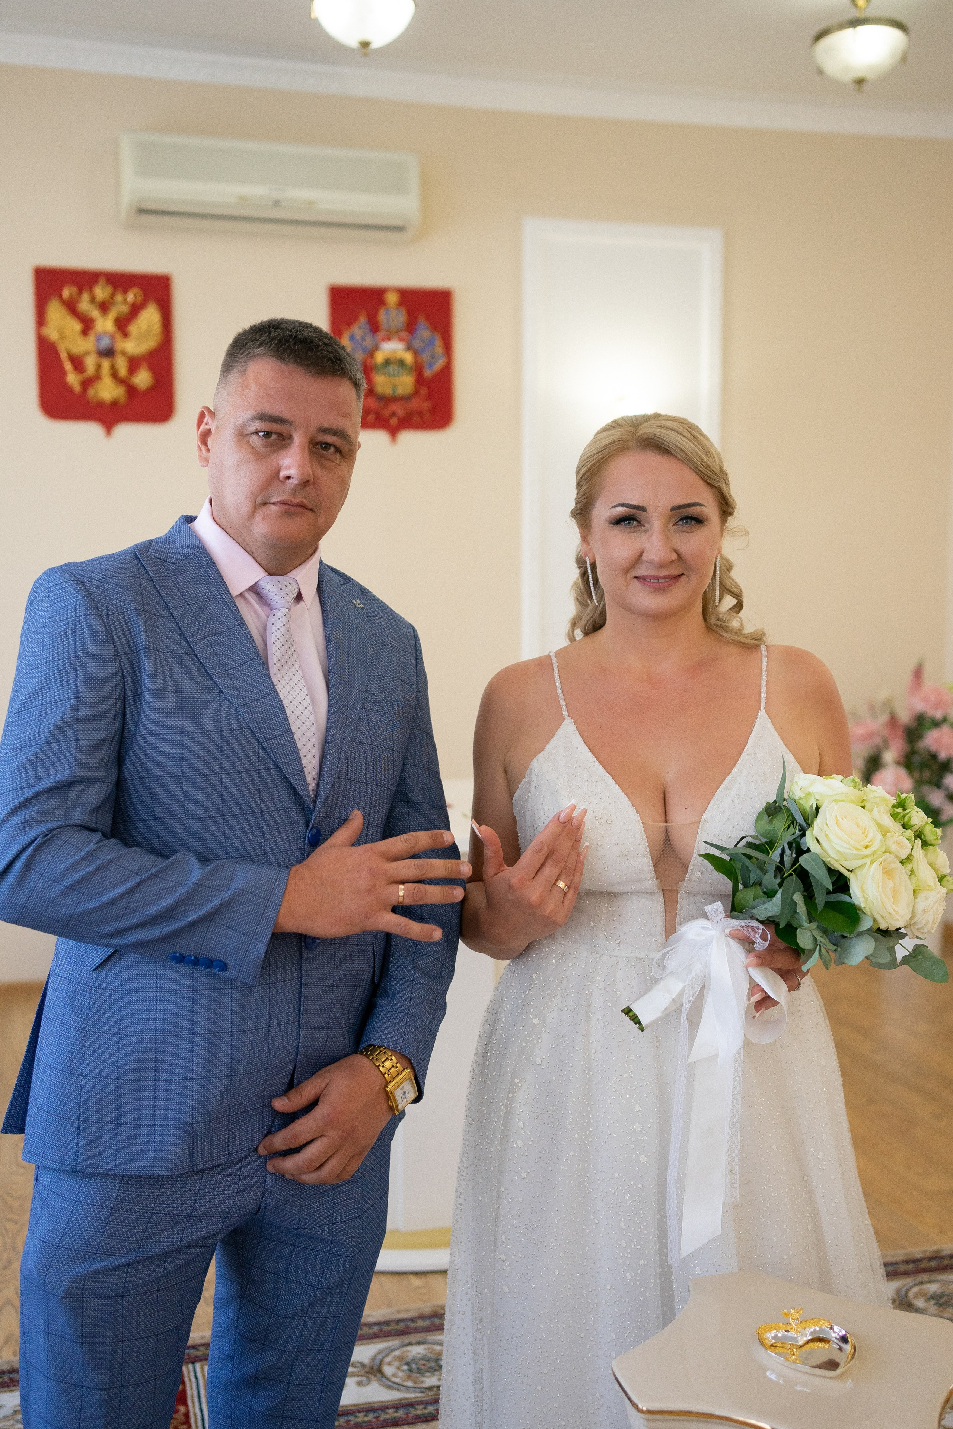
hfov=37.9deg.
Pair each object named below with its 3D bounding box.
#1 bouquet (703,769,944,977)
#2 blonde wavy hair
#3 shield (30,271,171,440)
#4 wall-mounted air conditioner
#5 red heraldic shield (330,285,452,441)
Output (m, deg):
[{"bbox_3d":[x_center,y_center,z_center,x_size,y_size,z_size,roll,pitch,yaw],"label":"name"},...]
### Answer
[{"bbox_3d":[0.373,0.170,1.480,0.210,0.260,0.250,-37,7,31],"label":"bouquet"},{"bbox_3d":[0.219,-0.210,1.600,0.225,0.260,0.240,1,7,7],"label":"blonde wavy hair"},{"bbox_3d":[-1.280,-1.246,4.803,0.452,0.550,0.040,-2,7,-15],"label":"shield"},{"bbox_3d":[-0.710,-1.819,4.804,1.004,0.270,0.200,-2,7,-15],"label":"wall-mounted air conditioner"},{"bbox_3d":[-0.306,-1.271,5.060,0.450,0.538,0.040,-2,7,-15],"label":"red heraldic shield"}]

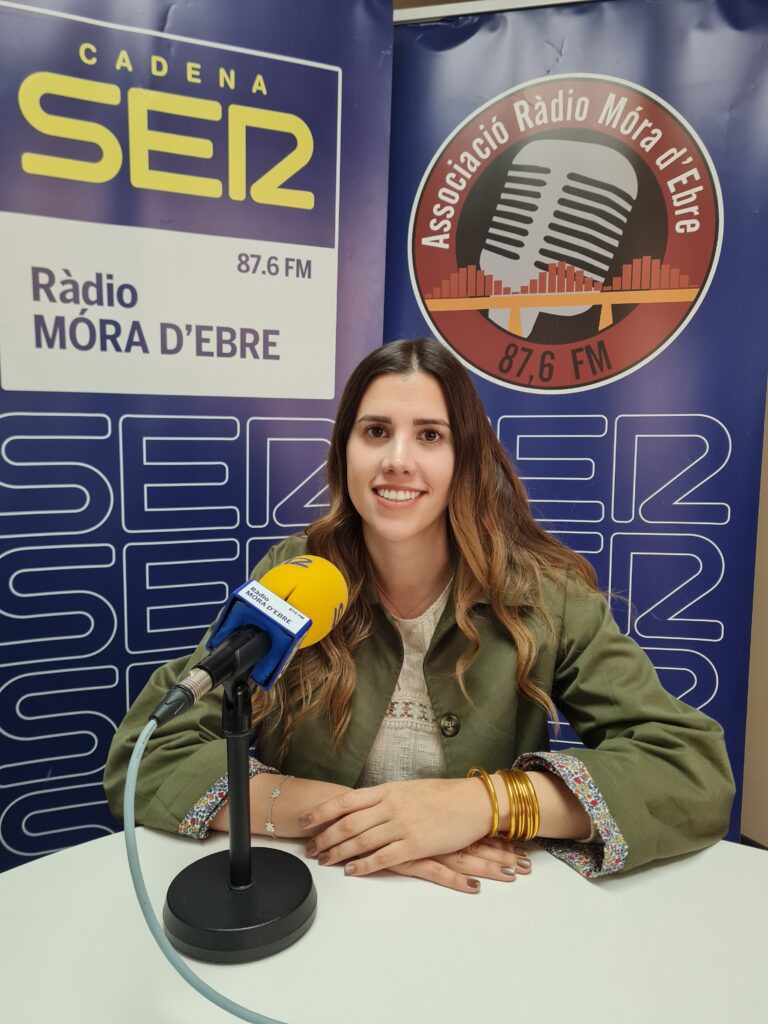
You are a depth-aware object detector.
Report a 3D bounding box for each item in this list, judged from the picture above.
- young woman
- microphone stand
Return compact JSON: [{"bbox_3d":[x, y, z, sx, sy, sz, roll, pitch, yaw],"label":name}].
[{"bbox_3d":[0.025,0.407,0.984,0.660,1.240,0.640,1,6,6],"label":"young woman"},{"bbox_3d":[-0.124,0.246,0.659,0.132,0.210,0.132,0,6,0],"label":"microphone stand"}]

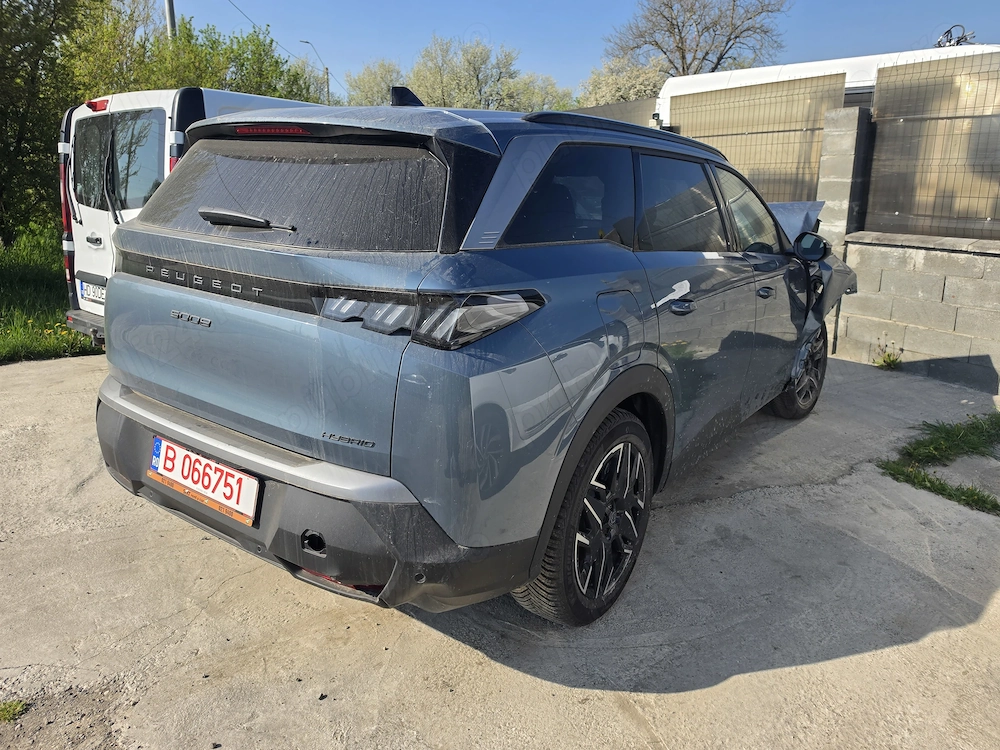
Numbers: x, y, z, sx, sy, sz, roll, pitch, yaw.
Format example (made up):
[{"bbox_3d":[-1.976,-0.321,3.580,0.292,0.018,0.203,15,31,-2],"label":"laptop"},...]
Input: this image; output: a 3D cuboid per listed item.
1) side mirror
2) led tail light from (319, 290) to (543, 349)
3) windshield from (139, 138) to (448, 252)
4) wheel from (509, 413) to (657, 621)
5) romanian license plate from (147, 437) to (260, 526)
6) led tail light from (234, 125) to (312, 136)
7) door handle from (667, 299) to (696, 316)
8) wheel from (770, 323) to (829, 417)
[{"bbox_3d":[1.705,-0.706,3.624,0.200,0.165,0.160,12,17,34],"label":"side mirror"},{"bbox_3d":[-0.152,-0.161,1.541,0.410,0.120,0.340,12,17,34],"label":"led tail light"},{"bbox_3d":[-0.645,-0.532,1.946,1.340,0.370,0.090,12,-12,34],"label":"windshield"},{"bbox_3d":[0.285,0.466,2.239,0.235,0.728,0.728,12,17,34],"label":"wheel"},{"bbox_3d":[-0.857,0.291,1.888,0.525,0.125,0.020,12,6,34],"label":"romanian license plate"},{"bbox_3d":[-0.649,-0.692,1.891,0.330,0.035,0.035,12,17,34],"label":"led tail light"},{"bbox_3d":[0.630,-0.233,2.280,0.055,0.060,0.220,12,17,34],"label":"door handle"},{"bbox_3d":[2.006,-0.067,4.550,0.235,0.728,0.728,14,19,40],"label":"wheel"}]

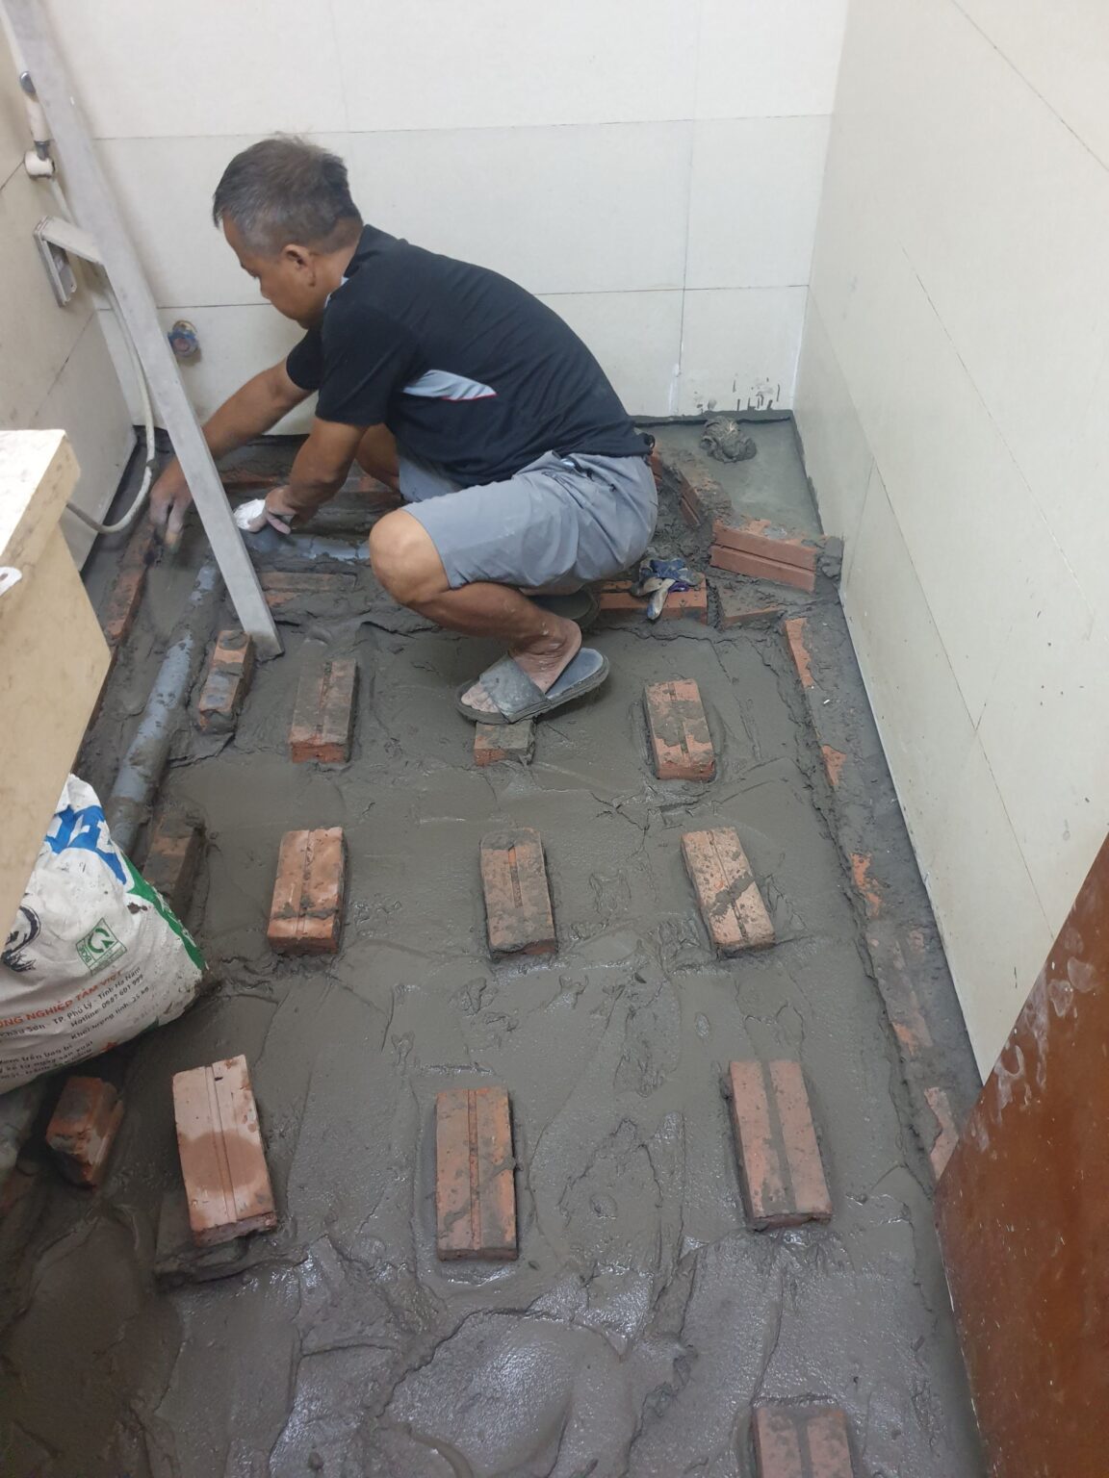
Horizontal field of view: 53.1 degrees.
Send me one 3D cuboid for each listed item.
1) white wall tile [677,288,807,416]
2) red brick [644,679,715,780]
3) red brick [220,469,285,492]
[{"bbox_3d":[0.382,-0.801,2.303,0.246,0.280,0.010,-2,47,1],"label":"white wall tile"},{"bbox_3d":[0.207,-0.013,1.881,0.091,0.053,0.197,-4,47,-1],"label":"red brick"},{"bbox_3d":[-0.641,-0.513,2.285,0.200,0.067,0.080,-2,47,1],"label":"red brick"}]

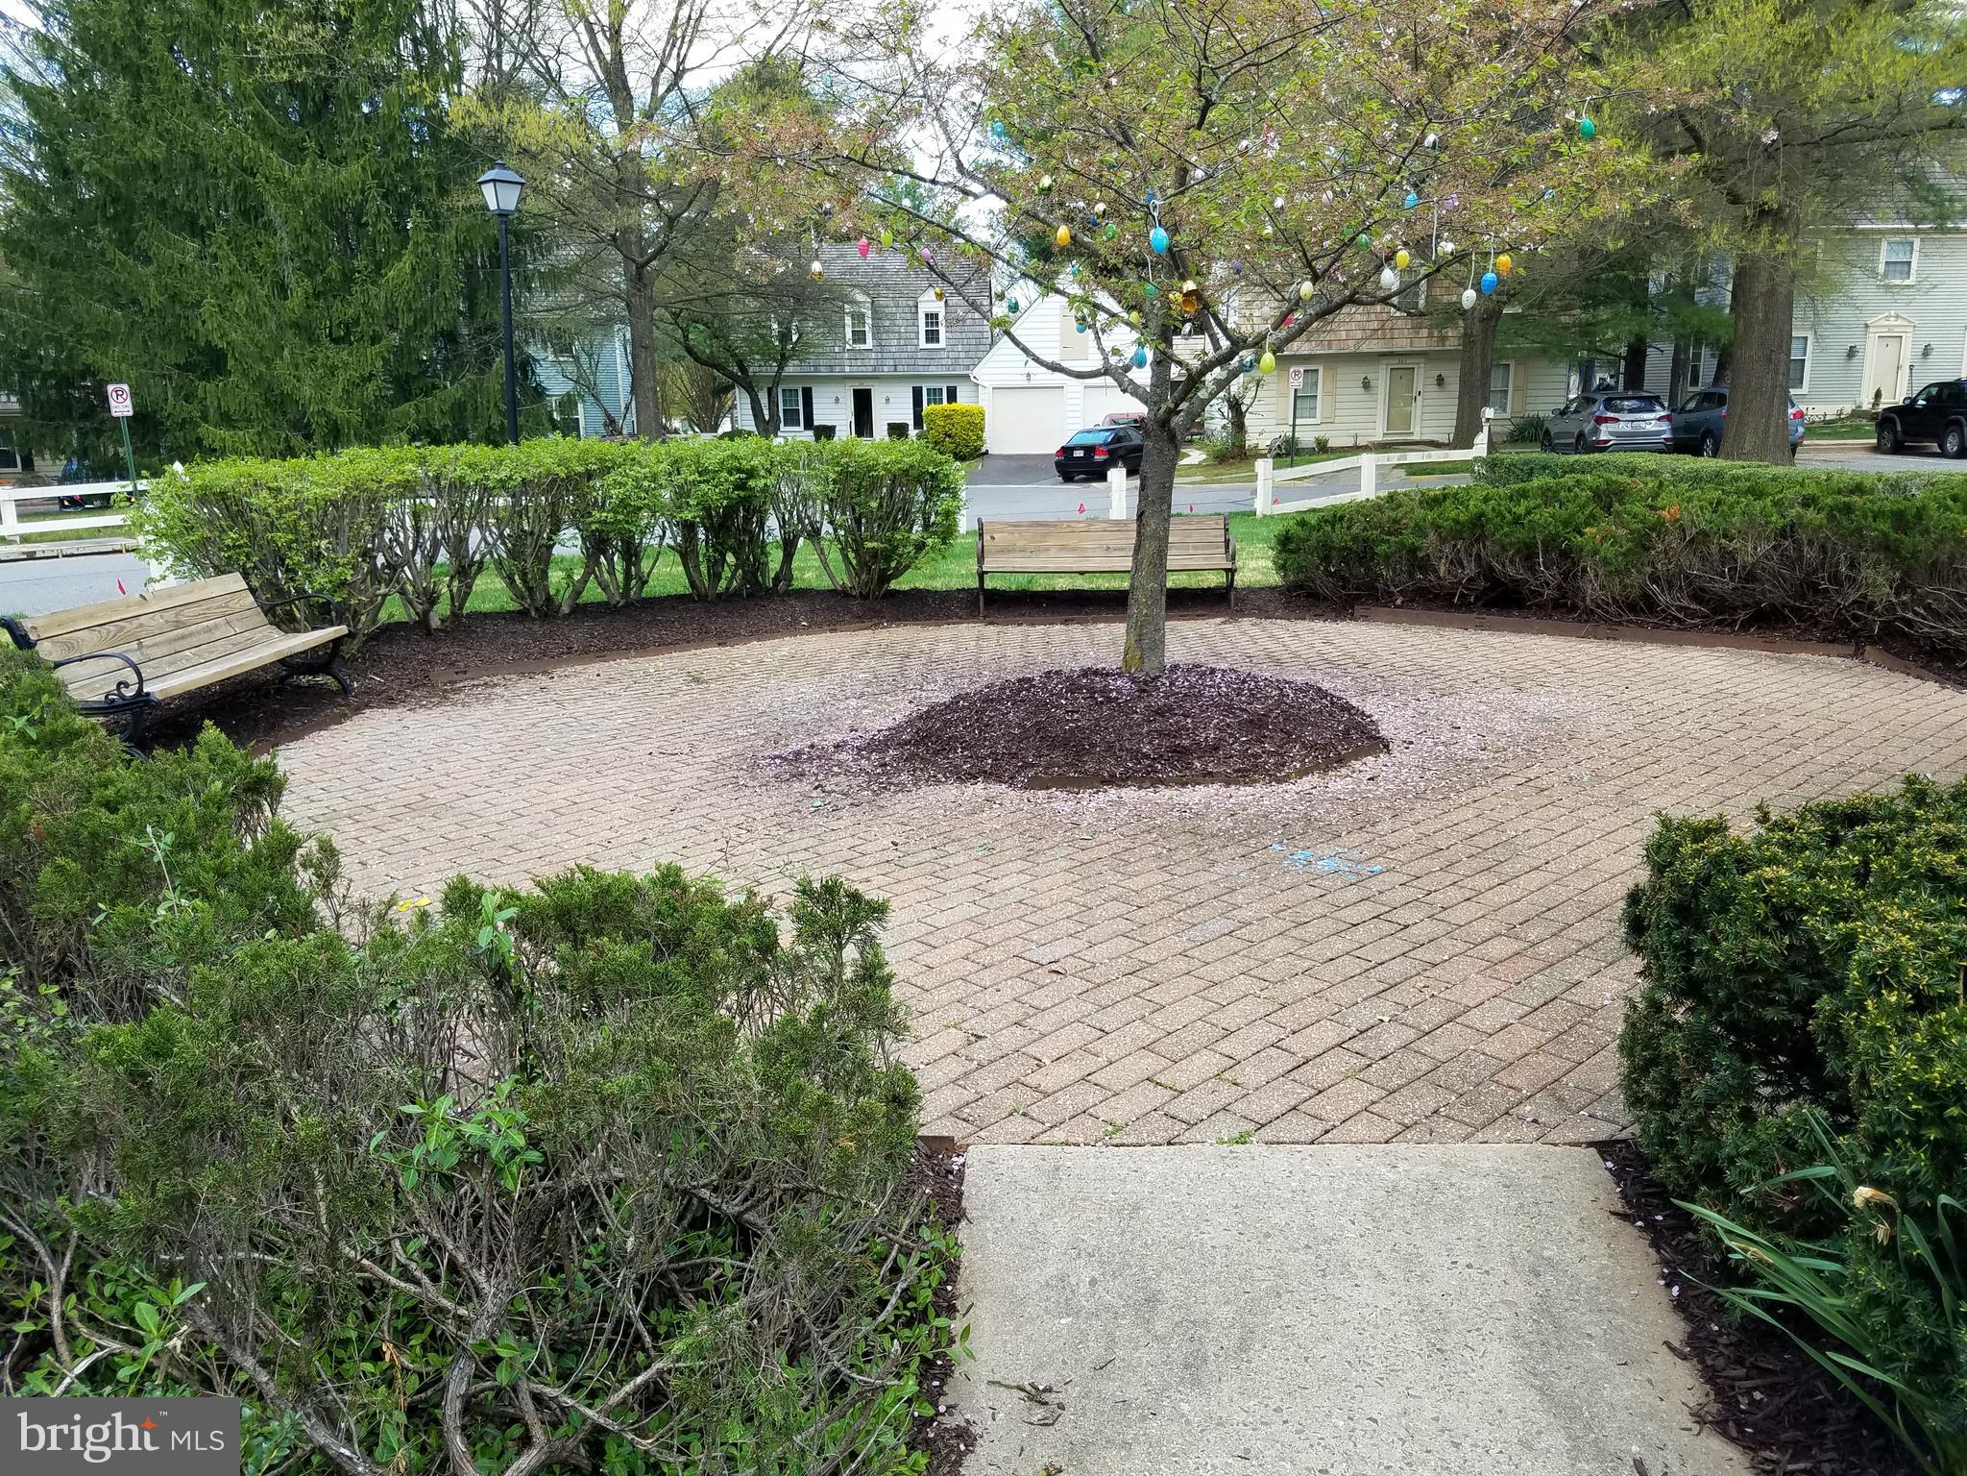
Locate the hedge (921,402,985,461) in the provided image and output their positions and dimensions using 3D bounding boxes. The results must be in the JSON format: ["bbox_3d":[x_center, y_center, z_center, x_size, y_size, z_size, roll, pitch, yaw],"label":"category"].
[{"bbox_3d":[-0.982,-9.998,48.486,2.000,1.850,1.900,-2,13,-5],"label":"hedge"}]

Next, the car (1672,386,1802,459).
[{"bbox_3d":[18.589,-7.905,36.954,1.890,1.720,4.680,0,13,4],"label":"car"}]

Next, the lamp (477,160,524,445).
[{"bbox_3d":[-5.098,-3.986,16.093,0.490,4.250,0.490,-1,13,0],"label":"lamp"}]

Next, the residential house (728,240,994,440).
[{"bbox_3d":[-5.867,-17.951,67.576,11.300,9.000,8.800,-3,13,-8],"label":"residential house"}]

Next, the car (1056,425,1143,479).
[{"bbox_3d":[3.634,-7.942,41.181,1.800,1.430,4.580,6,14,27],"label":"car"}]

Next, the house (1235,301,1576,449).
[{"bbox_3d":[14.564,-15.181,53.638,11.200,8.700,8.800,0,13,5],"label":"house"}]

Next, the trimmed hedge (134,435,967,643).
[{"bbox_3d":[-3.083,-1.553,11.272,5.500,1.260,1.900,-6,14,-21],"label":"trimmed hedge"}]

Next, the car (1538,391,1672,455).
[{"bbox_3d":[16.084,-8.116,38.432,1.880,1.680,4.700,-1,13,2],"label":"car"}]

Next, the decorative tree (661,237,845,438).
[{"bbox_3d":[-7.088,-12.049,46.453,5.800,7.000,5.600,-1,13,0],"label":"decorative tree"}]

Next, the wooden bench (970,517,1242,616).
[{"bbox_3d":[0.897,-1.315,10.781,1.830,0.710,0.620,-1,13,0],"label":"wooden bench"}]

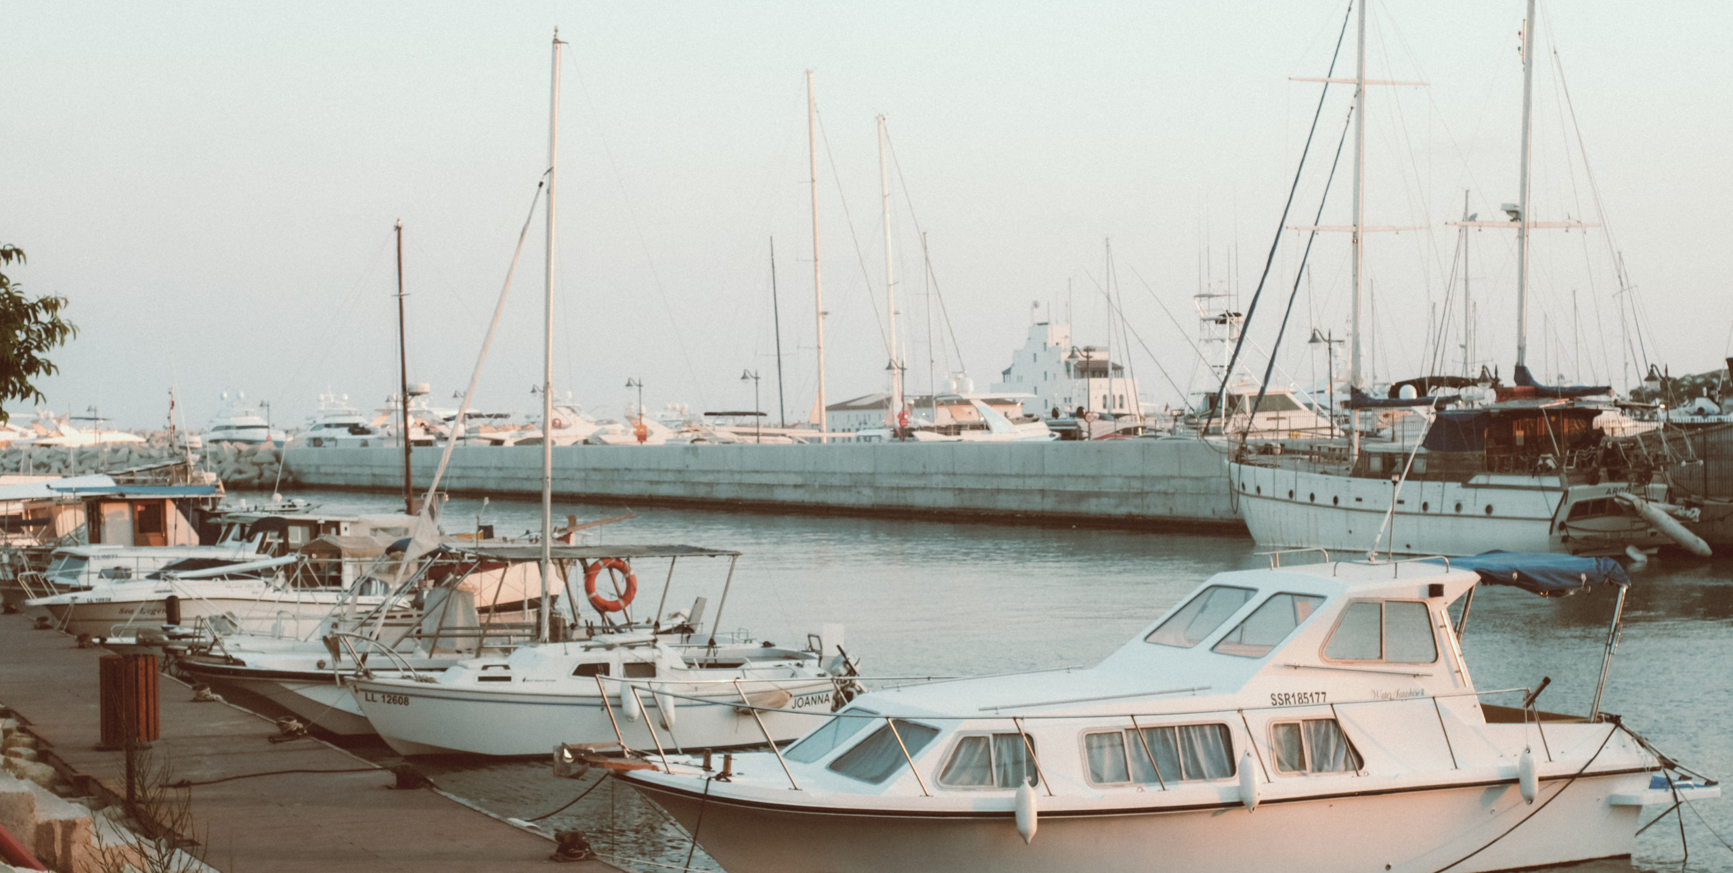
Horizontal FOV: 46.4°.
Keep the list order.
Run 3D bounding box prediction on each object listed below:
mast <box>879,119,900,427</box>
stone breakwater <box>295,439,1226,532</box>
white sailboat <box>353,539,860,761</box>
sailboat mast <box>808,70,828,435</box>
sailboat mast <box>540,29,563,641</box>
[{"bbox_3d":[1.268,-8.247,111.960,0.300,19.024,0.220,-3,1,-34],"label":"mast"},{"bbox_3d":[-14.749,2.090,115.584,3.000,3.100,107.782,-1,0,-34],"label":"stone breakwater"},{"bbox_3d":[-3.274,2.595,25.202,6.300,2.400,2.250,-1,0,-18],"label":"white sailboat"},{"bbox_3d":[-2.867,-9.974,117.951,0.320,22.589,0.220,-2,1,-34],"label":"sailboat mast"},{"bbox_3d":[-3.893,-1.243,25.001,0.110,7.550,0.100,1,0,-18],"label":"sailboat mast"}]

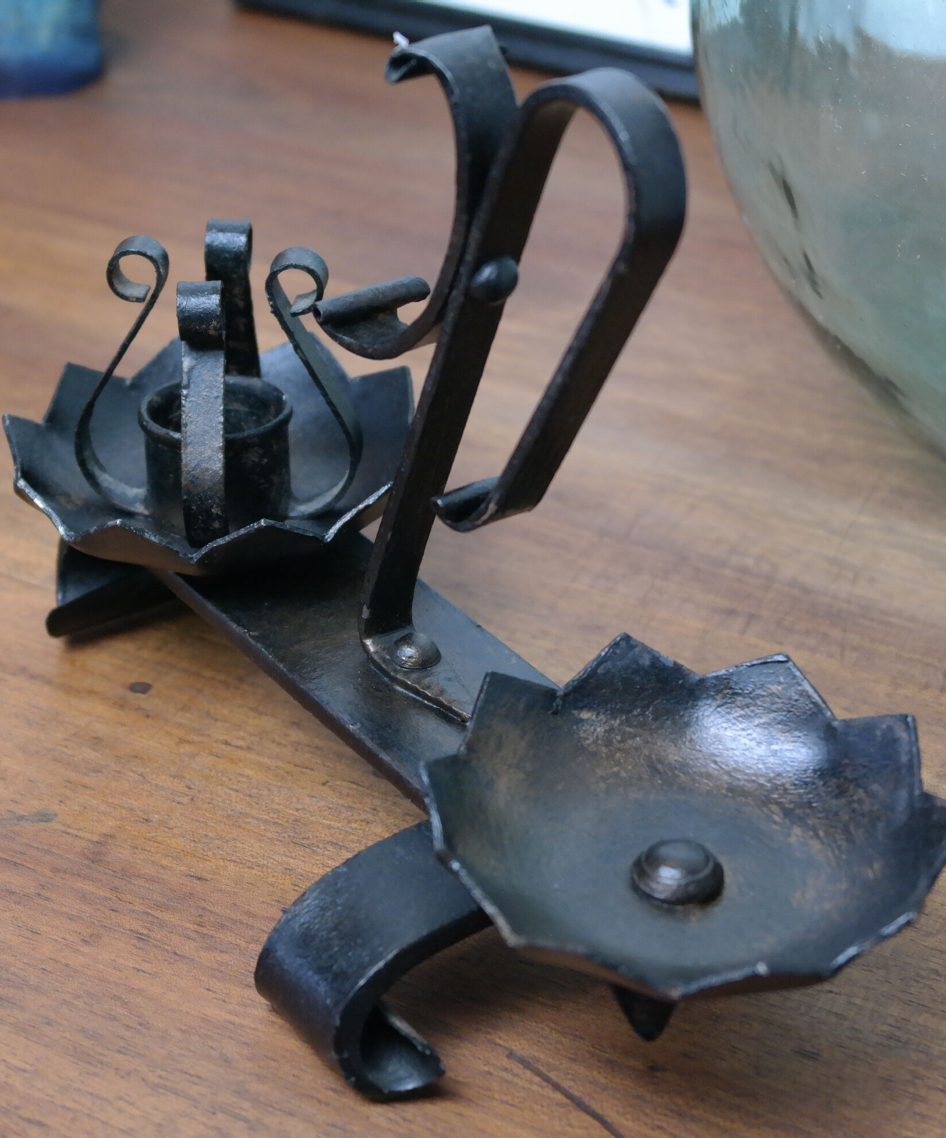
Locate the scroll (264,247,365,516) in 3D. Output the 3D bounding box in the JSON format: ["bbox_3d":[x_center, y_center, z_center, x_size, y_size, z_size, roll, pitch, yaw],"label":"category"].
[{"bbox_3d":[-0.029,-0.034,0.504,0.017,0.051,0.008,5,28,10],"label":"scroll"}]

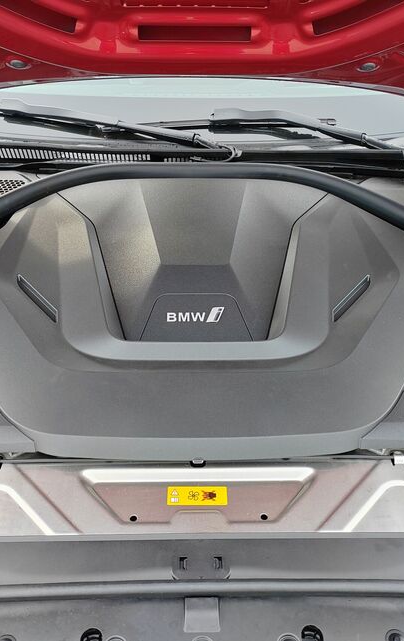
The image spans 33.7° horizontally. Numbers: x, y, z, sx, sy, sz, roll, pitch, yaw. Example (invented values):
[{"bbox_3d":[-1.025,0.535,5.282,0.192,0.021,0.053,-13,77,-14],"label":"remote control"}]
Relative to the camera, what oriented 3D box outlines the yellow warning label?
[{"bbox_3d":[-0.006,0.231,0.875,0.079,0.002,0.026,0,51,-1],"label":"yellow warning label"}]

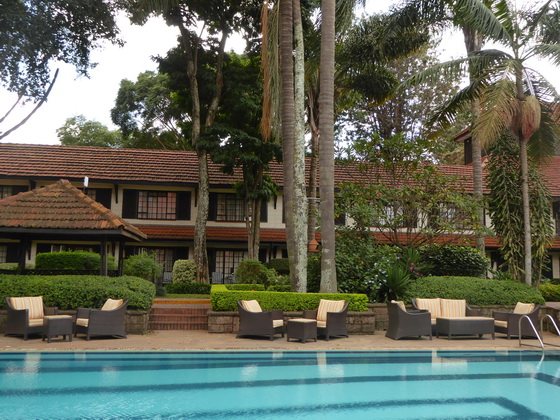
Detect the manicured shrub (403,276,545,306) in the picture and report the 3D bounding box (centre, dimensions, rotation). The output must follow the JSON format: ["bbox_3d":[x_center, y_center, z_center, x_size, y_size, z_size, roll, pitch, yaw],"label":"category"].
[{"bbox_3d":[5.524,2.312,16.247,3.600,0.800,1.700,2,-6,-8],"label":"manicured shrub"}]

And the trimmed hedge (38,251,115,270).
[{"bbox_3d":[-8.187,2.445,22.669,3.050,1.500,1.100,2,-6,-8],"label":"trimmed hedge"}]

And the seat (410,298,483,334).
[{"bbox_3d":[4.187,2.695,14.183,1.550,0.880,0.840,2,-6,-9],"label":"seat"}]

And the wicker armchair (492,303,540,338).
[{"bbox_3d":[5.902,2.759,14.118,0.860,0.840,0.720,2,-6,-9],"label":"wicker armchair"}]

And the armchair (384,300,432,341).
[{"bbox_3d":[3.069,2.633,13.480,0.860,0.840,0.720,2,-6,-7],"label":"armchair"}]

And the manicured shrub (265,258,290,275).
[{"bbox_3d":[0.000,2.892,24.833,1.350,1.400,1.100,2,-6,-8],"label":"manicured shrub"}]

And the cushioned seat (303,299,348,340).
[{"bbox_3d":[1.084,2.572,13.283,0.720,0.840,0.860,-4,-8,40],"label":"cushioned seat"}]

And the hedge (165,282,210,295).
[{"bbox_3d":[-3.265,2.848,20.313,1.650,0.450,0.700,2,-6,-8],"label":"hedge"}]

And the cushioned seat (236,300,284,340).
[{"bbox_3d":[-0.439,2.480,12.889,0.870,0.850,0.770,-2,-7,24],"label":"cushioned seat"}]

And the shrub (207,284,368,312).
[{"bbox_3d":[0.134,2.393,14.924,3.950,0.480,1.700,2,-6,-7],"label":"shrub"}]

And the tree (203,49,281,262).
[{"bbox_3d":[-1.550,-1.190,22.752,3.300,8.900,3.200,2,-6,-7],"label":"tree"}]

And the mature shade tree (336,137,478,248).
[{"bbox_3d":[4.397,0.339,19.373,4.500,5.400,4.200,2,-6,-8],"label":"mature shade tree"}]

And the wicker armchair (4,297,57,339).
[{"bbox_3d":[-5.367,2.317,12.272,0.870,0.850,0.770,-3,-8,36],"label":"wicker armchair"}]

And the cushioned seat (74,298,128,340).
[{"bbox_3d":[-3.867,2.347,12.272,0.870,0.850,0.770,6,-8,-37],"label":"cushioned seat"}]

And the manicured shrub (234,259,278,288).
[{"bbox_3d":[-0.971,2.649,22.446,1.600,1.400,1.400,2,-6,-8],"label":"manicured shrub"}]

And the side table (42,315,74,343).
[{"bbox_3d":[-4.559,2.451,11.636,0.470,0.480,0.470,6,-8,-36],"label":"side table"}]

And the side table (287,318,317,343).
[{"bbox_3d":[0.498,2.638,12.351,0.470,0.460,0.470,-3,-8,37],"label":"side table"}]

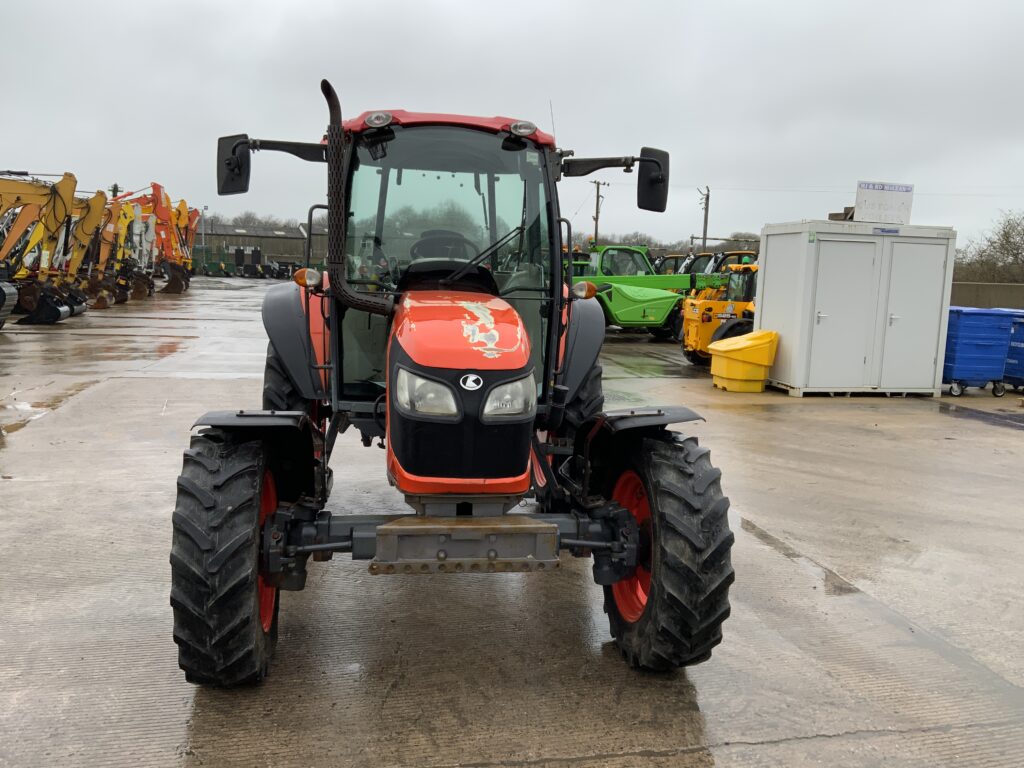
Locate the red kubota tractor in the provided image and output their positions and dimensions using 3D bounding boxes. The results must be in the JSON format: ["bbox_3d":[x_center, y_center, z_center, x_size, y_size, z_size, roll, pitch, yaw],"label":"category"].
[{"bbox_3d":[-0.379,-0.230,4.859,2.420,2.730,3.800,1,8,-8],"label":"red kubota tractor"}]

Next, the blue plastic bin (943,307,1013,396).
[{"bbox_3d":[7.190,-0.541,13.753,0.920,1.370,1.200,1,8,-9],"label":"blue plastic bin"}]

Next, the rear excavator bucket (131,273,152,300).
[{"bbox_3d":[-14.968,-3.982,34.622,0.850,1.100,0.950,0,8,-11],"label":"rear excavator bucket"}]

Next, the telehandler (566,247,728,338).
[{"bbox_3d":[3.280,-2.431,22.766,4.800,2.400,2.200,0,8,-12],"label":"telehandler"}]

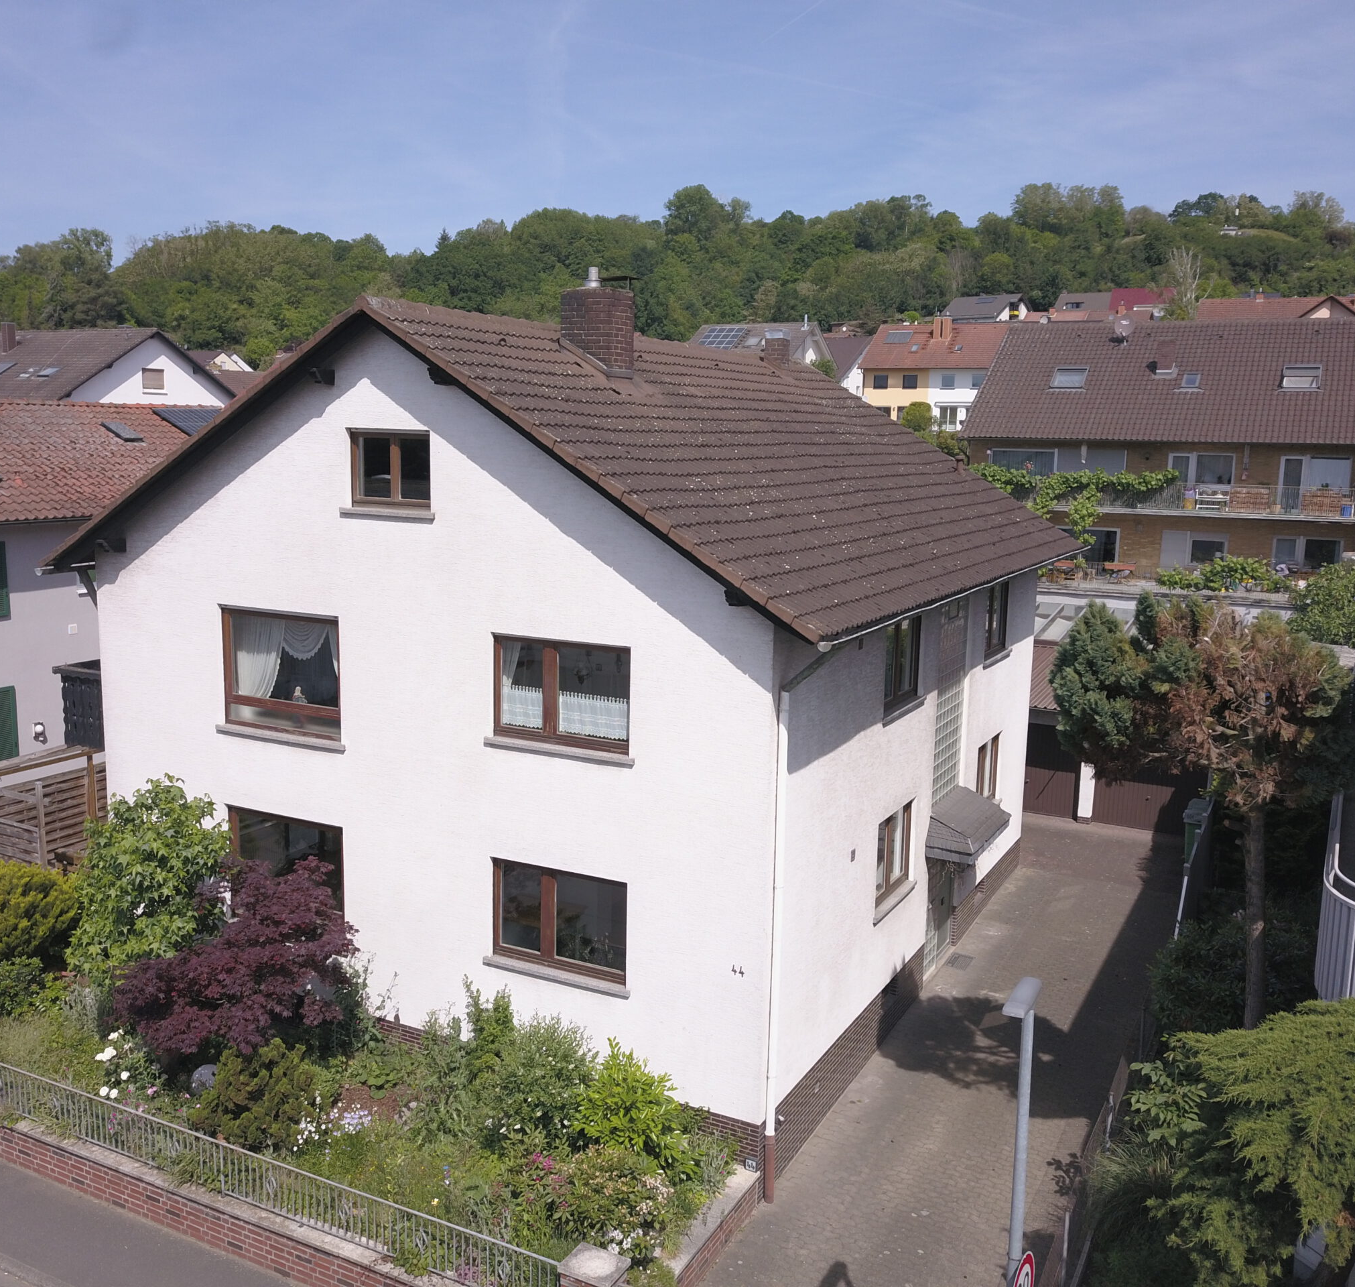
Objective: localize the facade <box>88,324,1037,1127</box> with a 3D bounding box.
[{"bbox_3d":[-0.673,-0.296,21.775,10.491,8.887,12.889,5,10,27],"label":"facade"}]

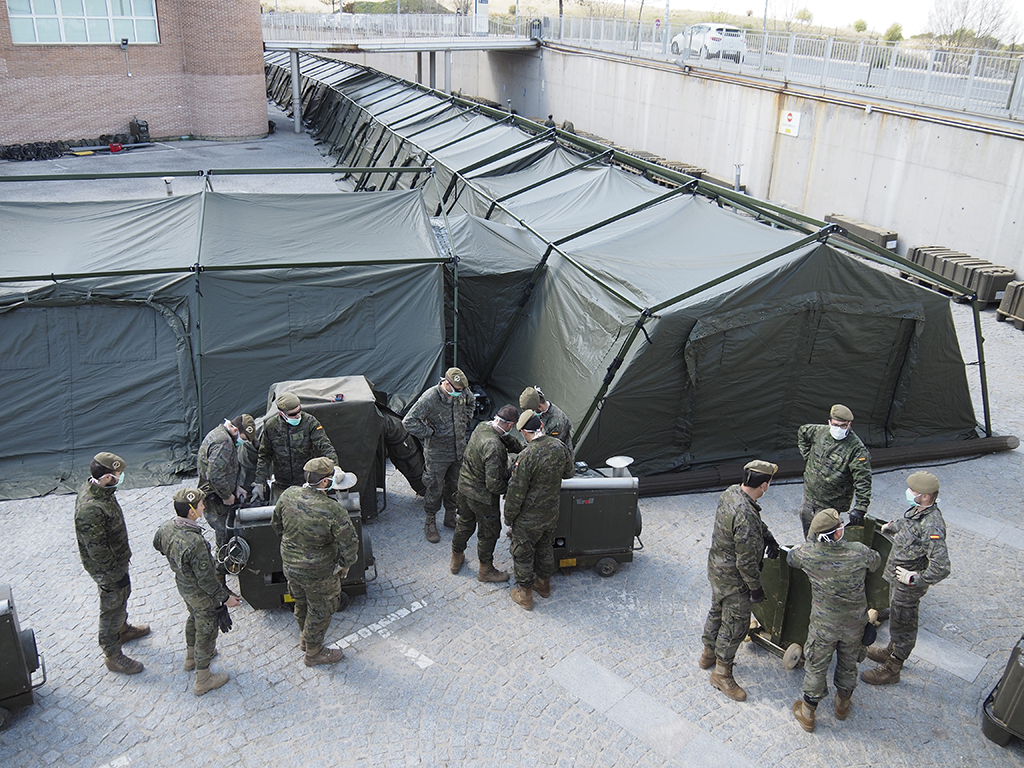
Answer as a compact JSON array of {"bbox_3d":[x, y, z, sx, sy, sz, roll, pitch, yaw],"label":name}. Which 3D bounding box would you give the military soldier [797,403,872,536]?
[{"bbox_3d":[2.829,0.969,7.472,0.660,1.740,0.500,16,26,31],"label":"military soldier"}]

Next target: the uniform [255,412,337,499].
[{"bbox_3d":[-1.840,0.919,7.254,0.640,1.370,0.420,-8,24,-18],"label":"uniform"}]

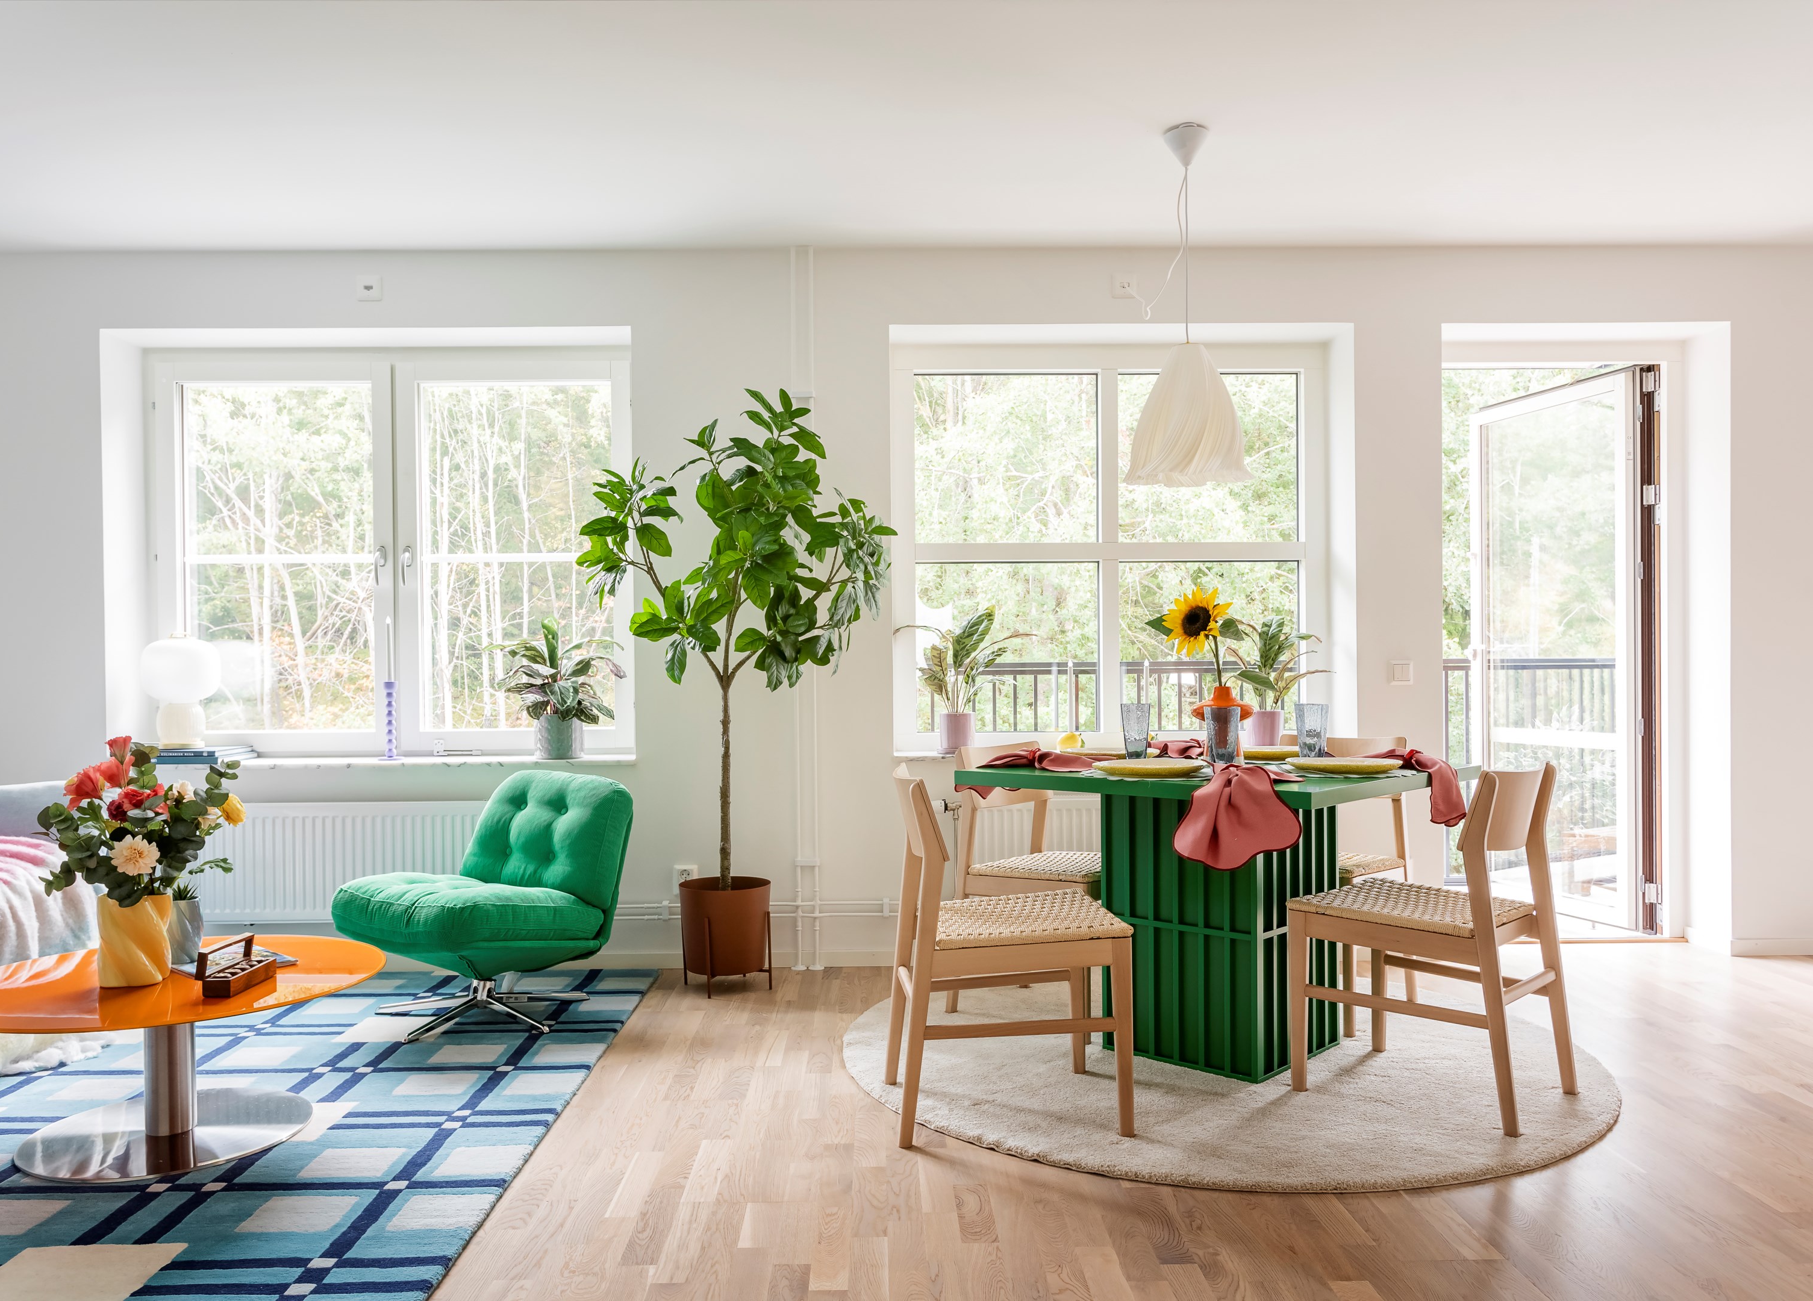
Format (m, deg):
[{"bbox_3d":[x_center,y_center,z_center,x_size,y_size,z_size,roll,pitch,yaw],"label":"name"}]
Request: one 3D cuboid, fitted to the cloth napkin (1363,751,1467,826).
[{"bbox_3d":[1.308,0.375,3.448,0.340,0.200,0.220,0,1,43],"label":"cloth napkin"}]

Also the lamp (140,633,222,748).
[{"bbox_3d":[-2.499,0.139,4.484,0.280,0.395,0.280,0,0,-1],"label":"lamp"}]

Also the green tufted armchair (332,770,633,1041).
[{"bbox_3d":[-1.187,0.723,3.728,0.620,0.710,0.700,0,0,32],"label":"green tufted armchair"}]

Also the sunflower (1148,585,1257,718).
[{"bbox_3d":[0.854,0.064,3.747,0.310,0.495,0.260,0,0,-1],"label":"sunflower"}]

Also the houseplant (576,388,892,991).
[{"bbox_3d":[-0.550,0.128,4.155,0.990,1.920,0.780,0,-1,-2],"label":"houseplant"}]

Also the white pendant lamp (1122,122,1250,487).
[{"bbox_3d":[0.724,-0.895,3.367,0.330,0.920,0.330,0,0,-1],"label":"white pendant lamp"}]

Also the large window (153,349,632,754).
[{"bbox_3d":[-1.821,-0.352,4.617,1.760,1.450,0.120,0,0,-1],"label":"large window"}]

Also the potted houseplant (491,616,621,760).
[{"bbox_3d":[-1.237,0.129,4.588,0.450,0.495,0.360,0,-1,-2],"label":"potted houseplant"}]

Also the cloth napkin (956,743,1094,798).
[{"bbox_3d":[0.335,0.337,3.579,0.380,0.145,0.250,0,1,39],"label":"cloth napkin"}]

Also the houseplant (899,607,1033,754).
[{"bbox_3d":[0.205,0.101,4.535,0.460,0.510,0.420,0,0,-1],"label":"houseplant"}]

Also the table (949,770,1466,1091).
[{"bbox_3d":[0.838,0.686,3.473,1.000,0.740,1.000,-1,-1,44],"label":"table"}]

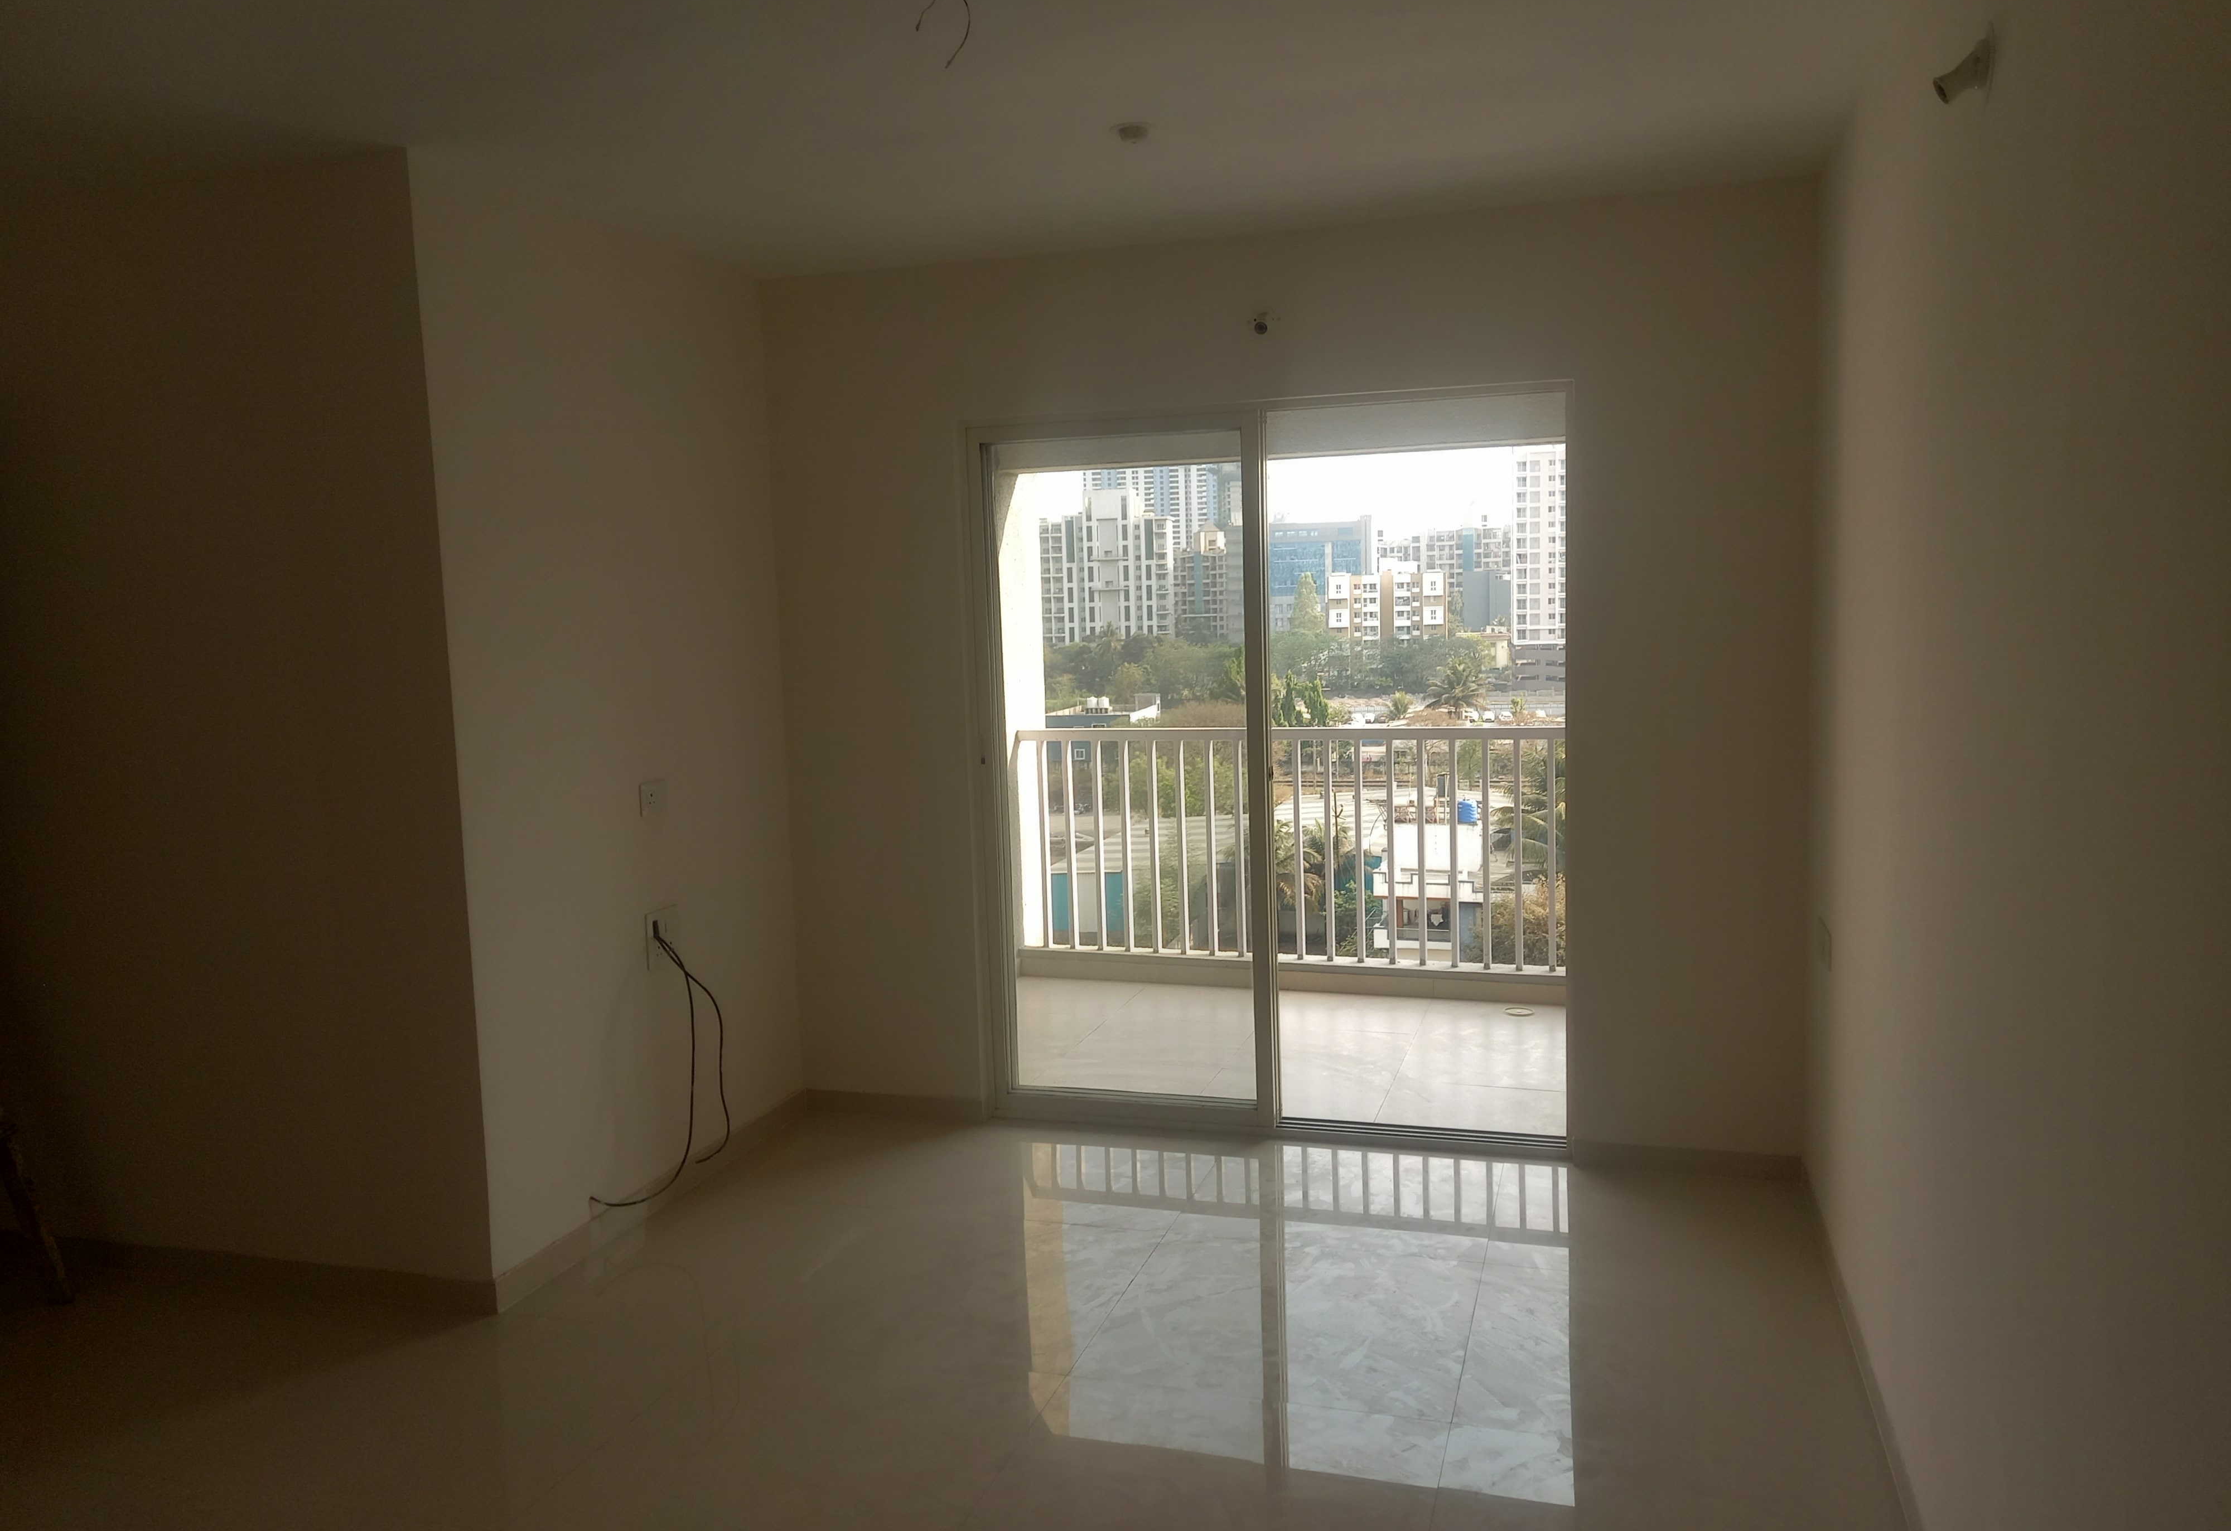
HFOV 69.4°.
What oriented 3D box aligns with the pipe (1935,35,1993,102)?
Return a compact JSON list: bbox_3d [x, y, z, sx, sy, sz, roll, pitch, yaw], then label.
[{"bbox_3d":[1.181,-0.969,2.250,0.073,0.086,0.066,0,6,17],"label":"pipe"}]

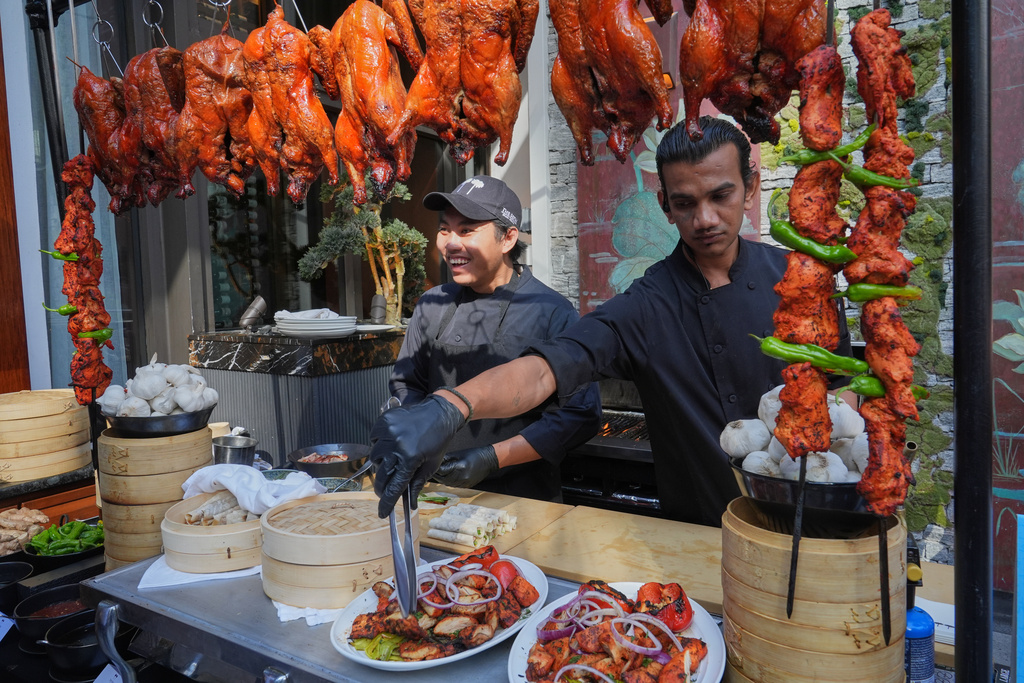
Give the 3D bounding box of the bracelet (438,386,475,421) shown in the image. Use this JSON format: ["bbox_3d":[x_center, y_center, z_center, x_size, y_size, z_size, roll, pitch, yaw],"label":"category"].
[{"bbox_3d":[-0.086,0.094,1.000,0.009,0.066,0.060,-17,6,-39],"label":"bracelet"}]

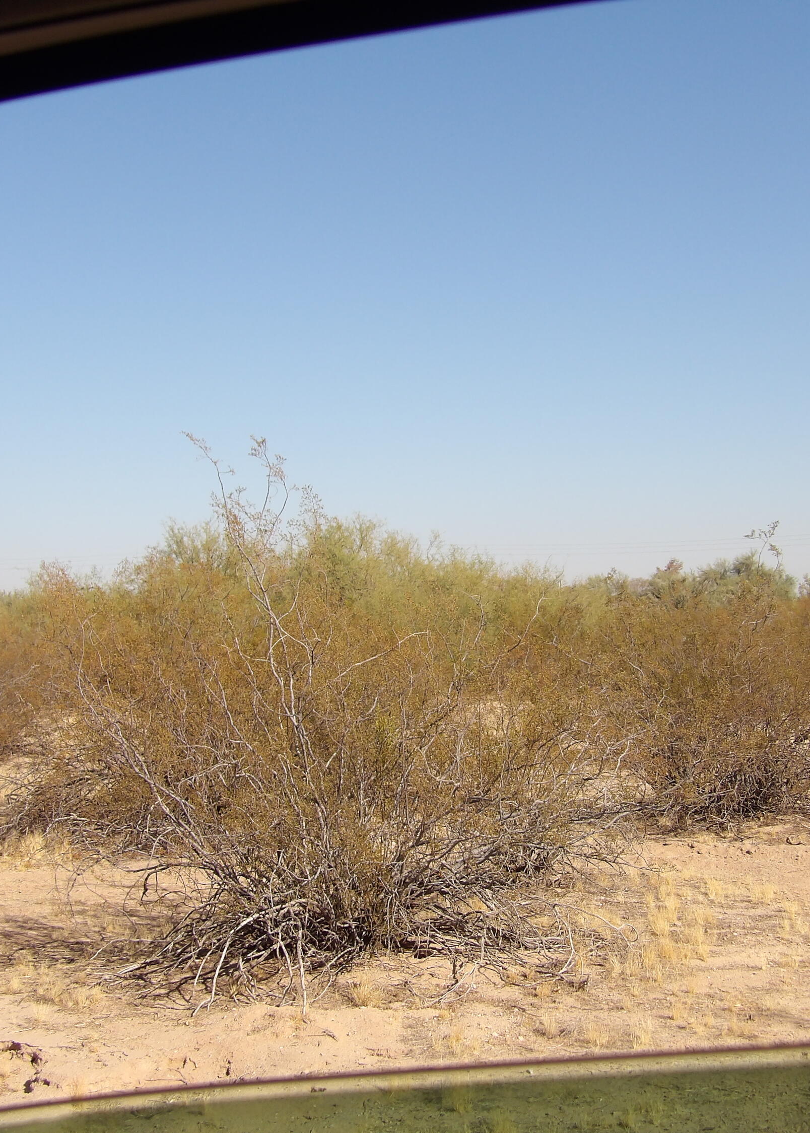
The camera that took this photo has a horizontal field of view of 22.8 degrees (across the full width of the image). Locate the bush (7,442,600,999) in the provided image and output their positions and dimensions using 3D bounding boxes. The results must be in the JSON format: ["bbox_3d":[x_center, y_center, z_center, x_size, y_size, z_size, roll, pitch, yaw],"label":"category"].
[{"bbox_3d":[-0.480,0.630,9.500,2.750,2.420,2.400,0,-1,0],"label":"bush"}]

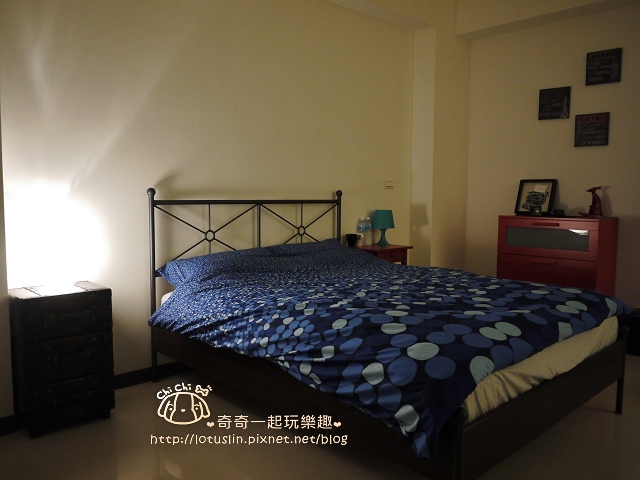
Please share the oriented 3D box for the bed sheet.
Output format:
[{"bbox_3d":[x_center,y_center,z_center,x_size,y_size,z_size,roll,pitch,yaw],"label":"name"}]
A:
[{"bbox_3d":[0.316,0.327,2.862,1.720,0.490,2.050,-4,6,-44],"label":"bed sheet"}]

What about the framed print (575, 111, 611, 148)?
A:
[{"bbox_3d":[2.187,-0.881,4.155,0.020,0.250,0.252,-4,6,-44],"label":"framed print"}]

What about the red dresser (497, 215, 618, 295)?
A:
[{"bbox_3d":[1.907,0.301,4.224,0.420,0.960,0.780,-4,6,-44],"label":"red dresser"}]

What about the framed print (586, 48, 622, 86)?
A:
[{"bbox_3d":[2.235,-1.354,4.070,0.020,0.250,0.252,-4,6,-44],"label":"framed print"}]

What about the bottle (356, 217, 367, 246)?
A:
[{"bbox_3d":[0.341,-0.063,4.225,0.065,0.225,0.065,-4,6,-44],"label":"bottle"}]

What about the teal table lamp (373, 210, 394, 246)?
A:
[{"bbox_3d":[0.526,-0.098,4.290,0.190,0.290,0.190,0,5,0],"label":"teal table lamp"}]

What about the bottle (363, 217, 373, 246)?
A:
[{"bbox_3d":[0.404,-0.070,4.285,0.065,0.230,0.065,-4,6,-44],"label":"bottle"}]

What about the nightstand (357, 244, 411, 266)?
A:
[{"bbox_3d":[0.494,0.411,4.317,0.460,0.708,0.350,-4,6,-44],"label":"nightstand"}]

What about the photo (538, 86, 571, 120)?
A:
[{"bbox_3d":[1.976,-1.144,4.355,0.020,0.250,0.252,-4,6,-44],"label":"photo"}]

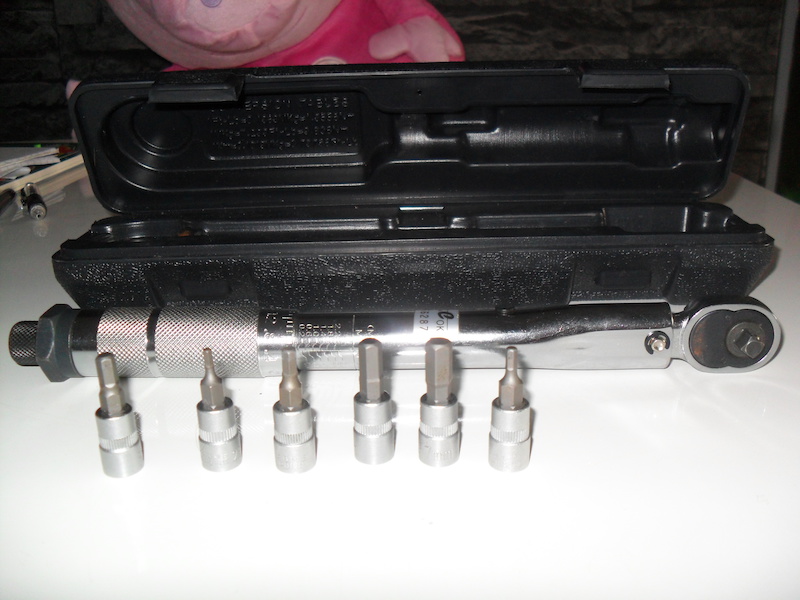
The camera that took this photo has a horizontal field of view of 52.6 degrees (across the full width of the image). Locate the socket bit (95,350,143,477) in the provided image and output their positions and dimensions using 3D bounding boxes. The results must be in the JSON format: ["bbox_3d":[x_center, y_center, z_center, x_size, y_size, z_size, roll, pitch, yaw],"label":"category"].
[{"bbox_3d":[-0.083,0.033,0.235,0.012,0.037,0.012,-2,22,0],"label":"socket bit"}]

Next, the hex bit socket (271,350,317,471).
[{"bbox_3d":[-0.031,0.031,0.235,0.012,0.037,0.012,-2,22,0],"label":"hex bit socket"}]

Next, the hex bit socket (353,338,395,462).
[{"bbox_3d":[-0.008,0.029,0.238,0.012,0.037,0.012,-2,22,0],"label":"hex bit socket"}]

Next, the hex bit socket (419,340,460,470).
[{"bbox_3d":[0.011,0.030,0.236,0.012,0.037,0.012,-2,22,0],"label":"hex bit socket"}]

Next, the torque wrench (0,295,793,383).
[{"bbox_3d":[-0.005,0.014,0.290,0.277,0.027,0.029,-1,22,3],"label":"torque wrench"}]

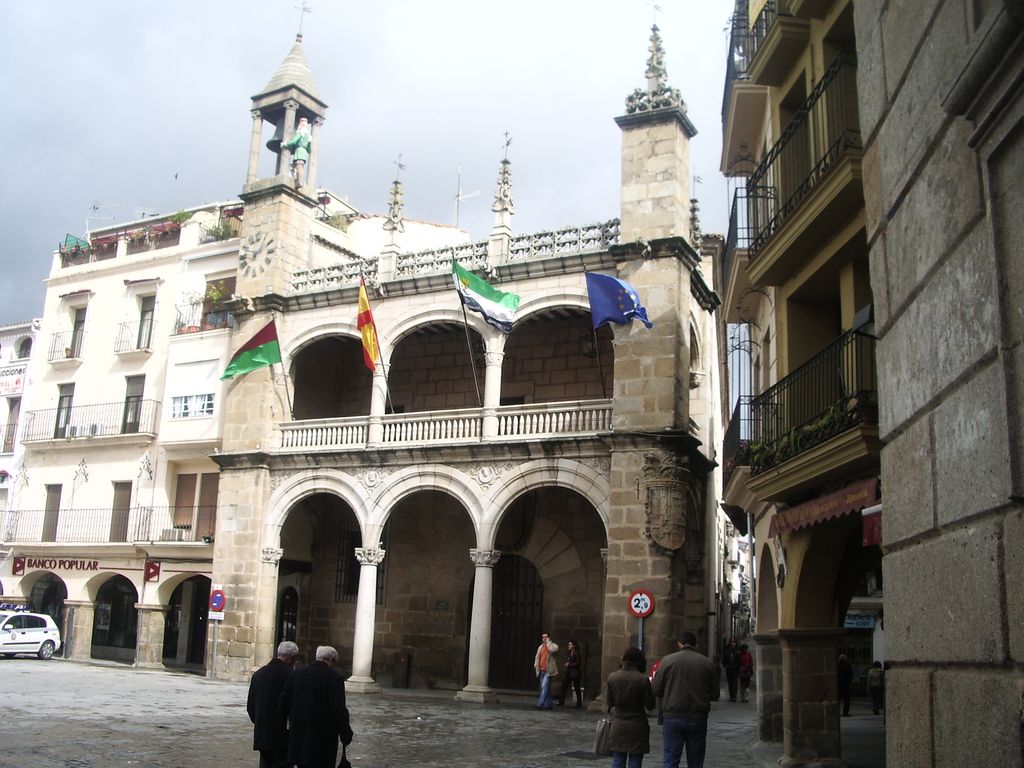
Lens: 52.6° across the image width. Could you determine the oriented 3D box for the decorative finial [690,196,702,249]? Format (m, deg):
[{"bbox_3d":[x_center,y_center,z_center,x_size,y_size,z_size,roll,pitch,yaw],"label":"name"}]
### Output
[{"bbox_3d":[5.658,-4.948,31.738,0.450,1.780,0.450,-5,-16,29],"label":"decorative finial"}]

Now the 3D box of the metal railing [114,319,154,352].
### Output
[{"bbox_3d":[-12.954,-1.587,35.742,1.500,1.040,0.400,-5,-15,29],"label":"metal railing"}]

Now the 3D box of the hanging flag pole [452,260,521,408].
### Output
[{"bbox_3d":[-0.442,-1.458,26.876,1.826,4.143,0.600,-5,10,32],"label":"hanging flag pole"}]

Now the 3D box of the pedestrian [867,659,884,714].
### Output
[{"bbox_3d":[10.235,8.547,29.146,0.480,1.451,0.340,2,-12,3],"label":"pedestrian"}]

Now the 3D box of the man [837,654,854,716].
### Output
[{"bbox_3d":[9.409,8.525,29.295,0.520,1.660,0.380,-2,-15,17],"label":"man"}]

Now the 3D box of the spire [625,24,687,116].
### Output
[{"bbox_3d":[3.882,-8.360,27.722,1.380,2.650,1.050,-5,-15,29],"label":"spire"}]

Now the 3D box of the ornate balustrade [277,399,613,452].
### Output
[{"bbox_3d":[-2.304,1.232,28.438,11.277,0.873,0.320,-5,-14,32],"label":"ornate balustrade"}]

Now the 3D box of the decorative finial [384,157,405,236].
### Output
[{"bbox_3d":[-3.467,-5.608,30.748,0.460,2.425,0.460,-5,-14,32],"label":"decorative finial"}]

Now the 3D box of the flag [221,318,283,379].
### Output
[{"bbox_3d":[-7.867,-1.034,31.287,1.900,1.800,0.450,-2,-15,17],"label":"flag"}]

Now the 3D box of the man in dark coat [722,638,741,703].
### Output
[{"bbox_3d":[6.274,8.106,29.504,0.520,1.750,0.350,-2,-14,19],"label":"man in dark coat"}]

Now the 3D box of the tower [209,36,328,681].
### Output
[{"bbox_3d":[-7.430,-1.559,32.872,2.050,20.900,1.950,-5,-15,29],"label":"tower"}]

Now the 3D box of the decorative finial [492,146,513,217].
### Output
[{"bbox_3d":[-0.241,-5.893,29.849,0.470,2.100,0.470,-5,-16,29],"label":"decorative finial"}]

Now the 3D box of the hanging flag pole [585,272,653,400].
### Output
[{"bbox_3d":[2.740,-1.241,25.202,1.550,3.000,1.200,-5,-15,29],"label":"hanging flag pole"}]

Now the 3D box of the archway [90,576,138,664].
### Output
[{"bbox_3d":[-13.619,8.082,35.608,2.350,2.937,0.600,-5,-14,32],"label":"archway"}]

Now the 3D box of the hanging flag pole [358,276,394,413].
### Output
[{"bbox_3d":[-3.947,-1.134,28.938,0.630,4.126,0.450,-5,12,32],"label":"hanging flag pole"}]

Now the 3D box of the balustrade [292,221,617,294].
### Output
[{"bbox_3d":[-2.075,-3.469,29.369,11.360,0.757,0.320,-5,-14,32],"label":"balustrade"}]

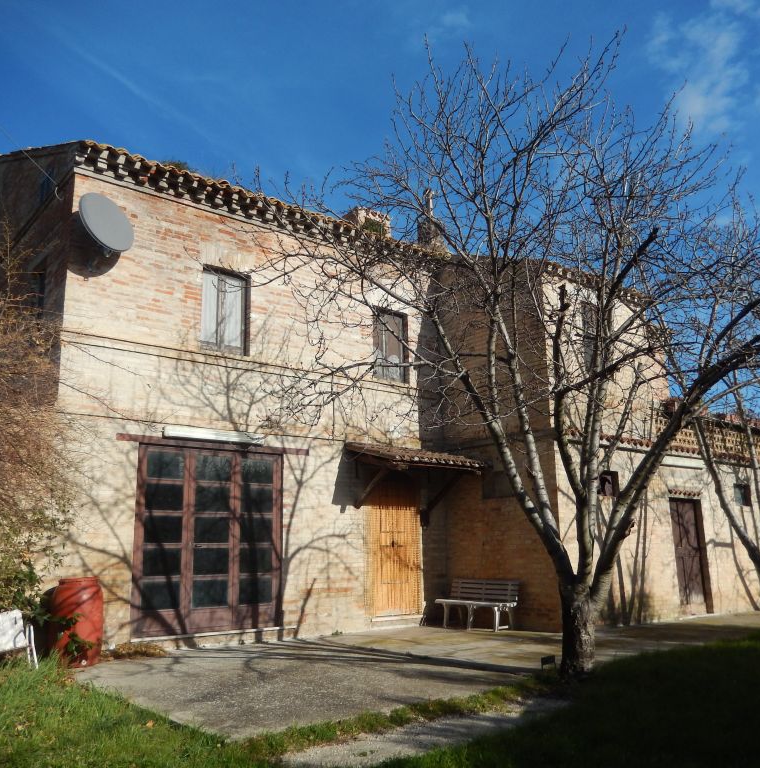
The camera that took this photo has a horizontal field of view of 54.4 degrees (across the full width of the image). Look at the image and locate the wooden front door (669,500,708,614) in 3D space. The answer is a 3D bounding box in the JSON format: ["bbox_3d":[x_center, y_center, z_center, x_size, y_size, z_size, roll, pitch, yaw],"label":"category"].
[{"bbox_3d":[5.803,3.210,13.844,1.070,2.080,0.100,9,-16,-37],"label":"wooden front door"}]

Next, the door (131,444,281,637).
[{"bbox_3d":[-2.397,2.205,10.540,2.260,2.560,0.120,9,-16,-37],"label":"door"}]

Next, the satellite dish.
[{"bbox_3d":[-3.667,-2.166,9.916,0.260,0.870,0.860,-22,-21,27],"label":"satellite dish"}]

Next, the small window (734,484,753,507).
[{"bbox_3d":[7.644,2.333,15.520,0.620,0.420,0.100,9,-16,-37],"label":"small window"}]

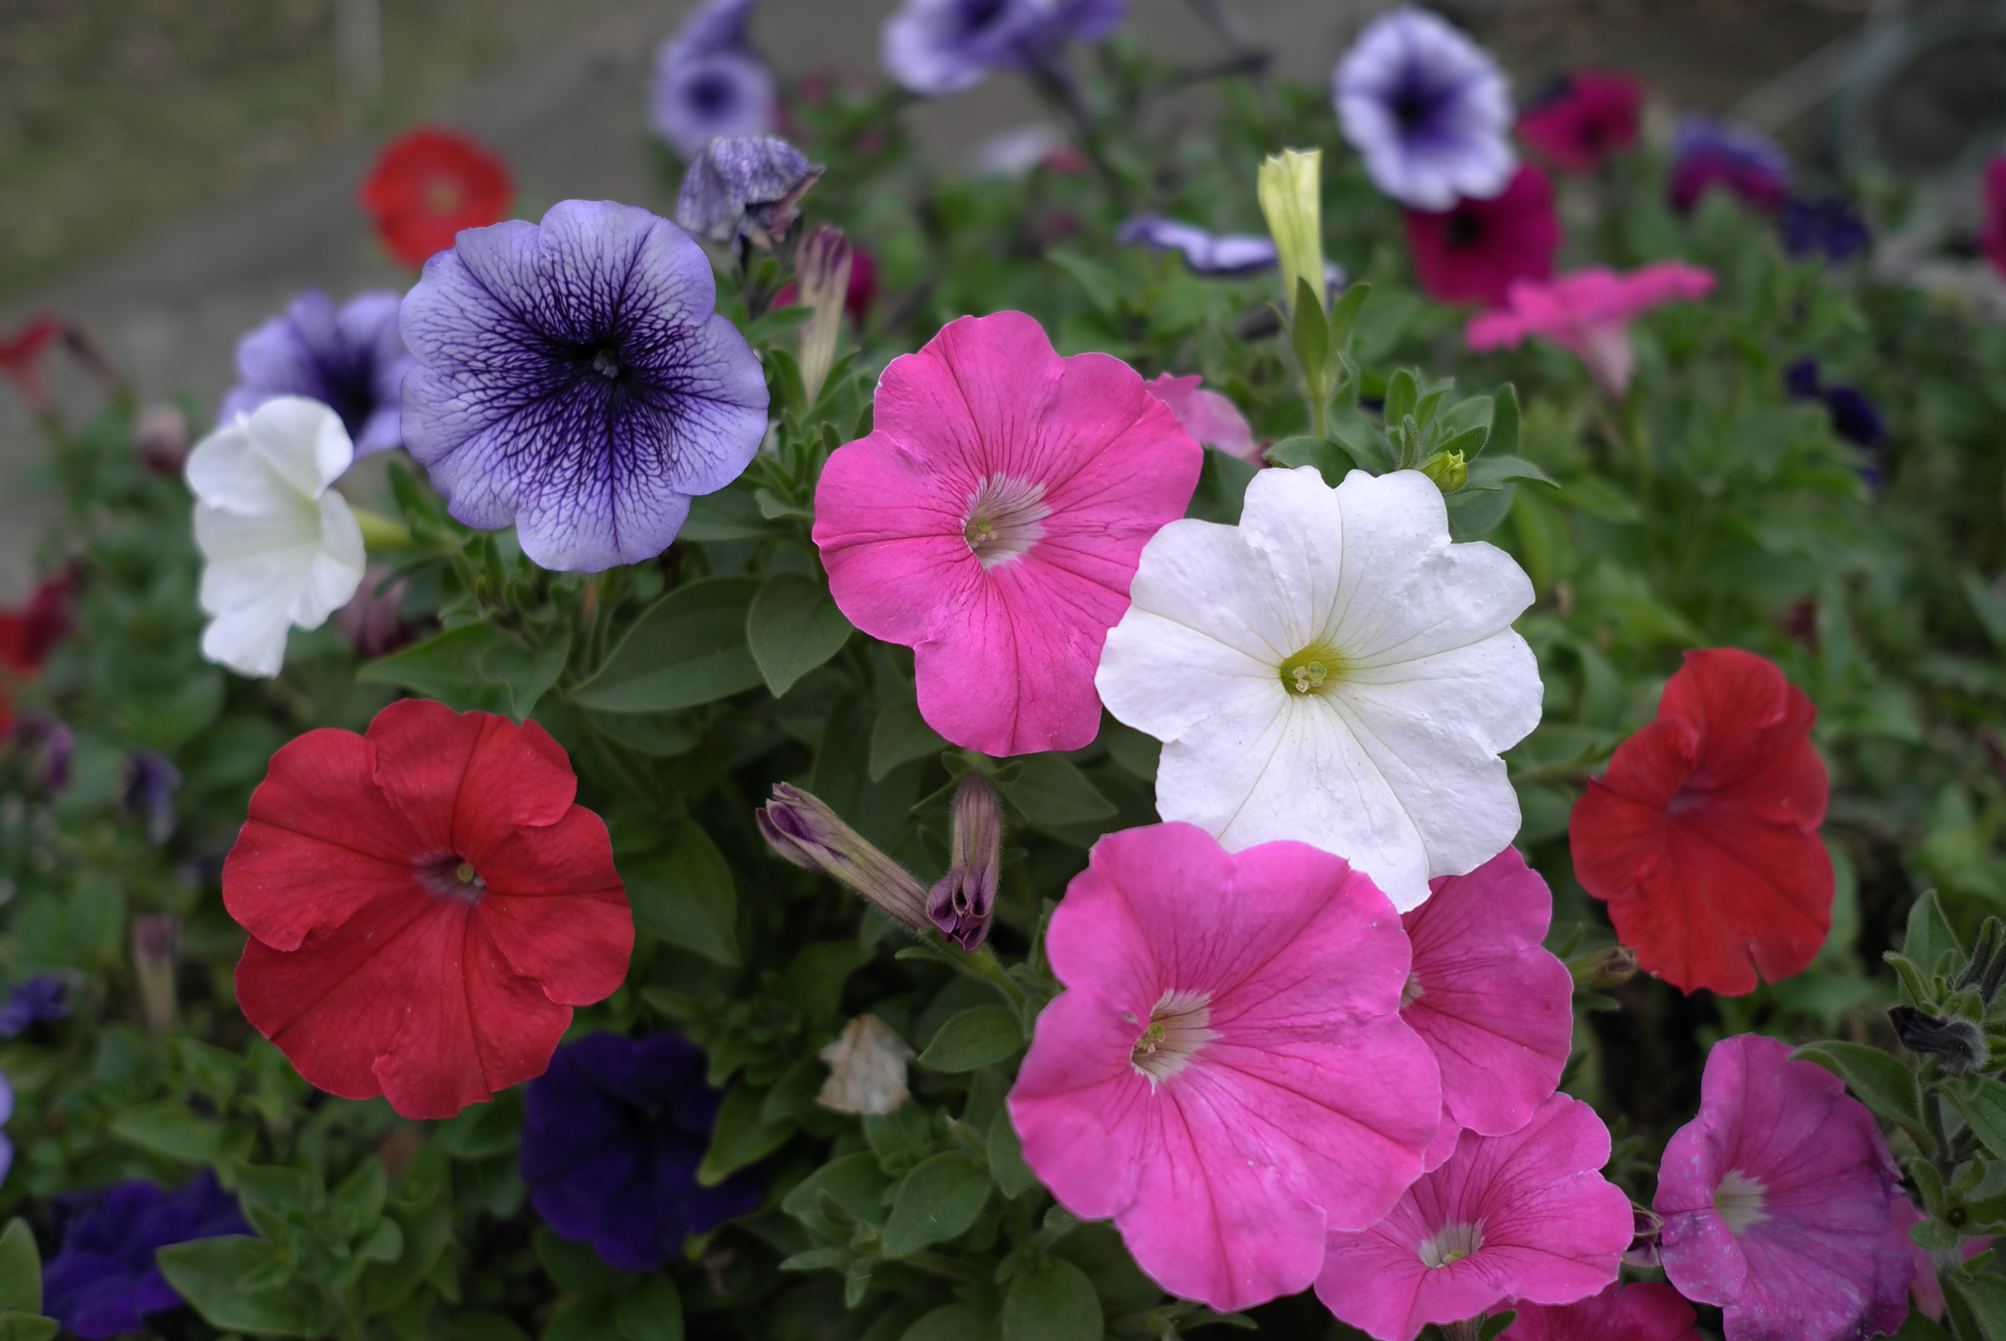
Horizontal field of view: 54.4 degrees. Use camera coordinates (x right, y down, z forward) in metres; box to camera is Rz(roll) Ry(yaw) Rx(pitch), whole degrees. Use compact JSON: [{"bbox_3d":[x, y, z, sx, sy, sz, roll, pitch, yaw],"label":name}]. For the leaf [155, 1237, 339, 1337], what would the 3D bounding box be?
[{"bbox_3d":[-0.174,0.142,0.450,0.041,0.010,0.022,-17,38,-13],"label":"leaf"}]

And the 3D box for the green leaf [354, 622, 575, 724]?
[{"bbox_3d":[-0.122,0.000,0.445,0.049,0.011,0.027,-6,46,-21],"label":"green leaf"}]

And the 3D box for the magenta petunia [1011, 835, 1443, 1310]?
[{"bbox_3d":[0.038,0.069,0.340,0.077,0.081,0.043,-8,-5,-17],"label":"magenta petunia"}]

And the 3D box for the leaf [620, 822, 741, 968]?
[{"bbox_3d":[-0.068,0.046,0.410,0.023,0.007,0.038,-32,67,-8],"label":"leaf"}]

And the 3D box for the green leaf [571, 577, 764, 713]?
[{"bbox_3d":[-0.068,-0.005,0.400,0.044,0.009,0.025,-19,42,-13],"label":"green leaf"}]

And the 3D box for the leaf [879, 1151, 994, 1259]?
[{"bbox_3d":[-0.013,0.108,0.395,0.020,0.008,0.032,41,75,14],"label":"leaf"}]

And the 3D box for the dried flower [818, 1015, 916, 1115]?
[{"bbox_3d":[-0.029,0.082,0.405,0.019,0.018,0.016,2,7,0],"label":"dried flower"}]

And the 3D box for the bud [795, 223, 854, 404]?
[{"bbox_3d":[-0.045,-0.089,0.485,0.013,0.044,0.013,2,15,-6],"label":"bud"}]

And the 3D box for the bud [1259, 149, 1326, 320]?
[{"bbox_3d":[0.060,-0.091,0.405,0.013,0.036,0.013,-4,21,0],"label":"bud"}]

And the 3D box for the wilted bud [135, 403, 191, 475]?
[{"bbox_3d":[-0.310,-0.085,0.720,0.019,0.026,0.020,-3,29,-12],"label":"wilted bud"}]

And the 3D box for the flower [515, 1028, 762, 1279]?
[{"bbox_3d":[-0.092,0.123,0.500,0.062,0.060,0.030,-3,-7,-7],"label":"flower"}]

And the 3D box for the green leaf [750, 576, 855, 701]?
[{"bbox_3d":[-0.040,-0.008,0.395,0.024,0.008,0.034,14,57,16],"label":"green leaf"}]

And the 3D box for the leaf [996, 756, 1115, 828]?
[{"bbox_3d":[0.009,0.025,0.412,0.031,0.008,0.018,19,55,18],"label":"leaf"}]

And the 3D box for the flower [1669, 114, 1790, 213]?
[{"bbox_3d":[0.346,-0.241,0.930,0.058,0.048,0.040,3,-6,6],"label":"flower"}]

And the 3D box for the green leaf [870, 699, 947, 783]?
[{"bbox_3d":[-0.018,0.014,0.415,0.018,0.005,0.031,40,68,12],"label":"green leaf"}]

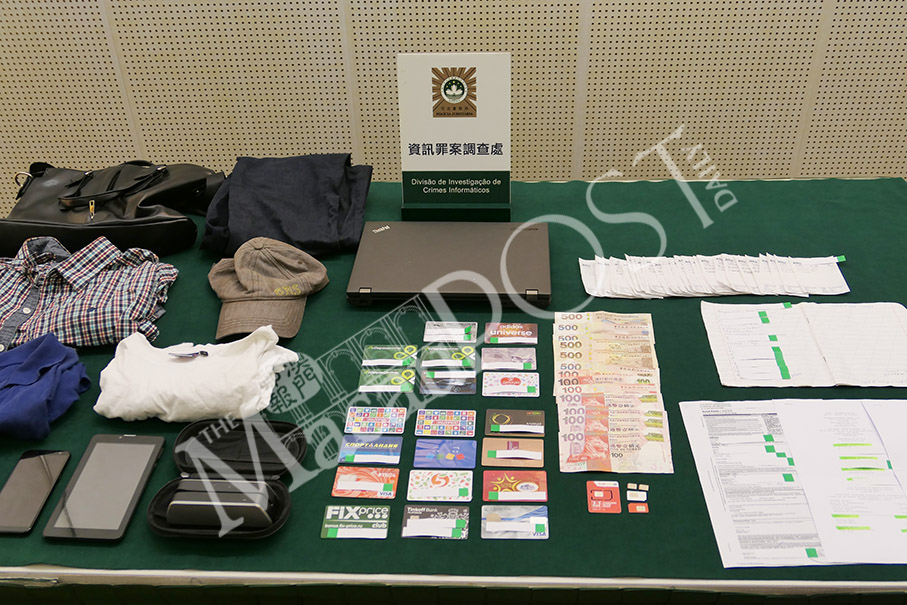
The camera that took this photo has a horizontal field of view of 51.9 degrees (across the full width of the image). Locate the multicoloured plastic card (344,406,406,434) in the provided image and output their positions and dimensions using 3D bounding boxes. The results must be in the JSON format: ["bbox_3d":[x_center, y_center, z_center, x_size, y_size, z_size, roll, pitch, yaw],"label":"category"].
[{"bbox_3d":[-0.112,0.171,1.350,0.086,0.001,0.054,0,36,3],"label":"multicoloured plastic card"}]

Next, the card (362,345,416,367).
[{"bbox_3d":[-0.100,0.085,1.477,0.086,0.001,0.054,0,37,2],"label":"card"}]

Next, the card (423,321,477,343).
[{"bbox_3d":[-0.004,0.048,1.516,0.086,0.001,0.054,1,36,3],"label":"card"}]

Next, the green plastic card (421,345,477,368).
[{"bbox_3d":[-0.009,0.085,1.465,0.086,0.001,0.054,0,36,2],"label":"green plastic card"}]

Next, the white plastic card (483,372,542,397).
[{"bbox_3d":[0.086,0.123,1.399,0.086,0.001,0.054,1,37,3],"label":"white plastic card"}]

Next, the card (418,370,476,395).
[{"bbox_3d":[-0.007,0.122,1.422,0.086,0.001,0.054,0,37,3],"label":"card"}]

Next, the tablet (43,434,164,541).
[{"bbox_3d":[-0.466,0.249,1.257,0.106,0.009,0.184,0,37,3],"label":"tablet"}]

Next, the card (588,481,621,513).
[{"bbox_3d":[0.197,0.254,1.220,0.043,0.001,0.054,1,37,3],"label":"card"}]

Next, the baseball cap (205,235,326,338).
[{"bbox_3d":[-0.315,-0.042,1.567,0.203,0.095,0.212,0,37,2],"label":"baseball cap"}]

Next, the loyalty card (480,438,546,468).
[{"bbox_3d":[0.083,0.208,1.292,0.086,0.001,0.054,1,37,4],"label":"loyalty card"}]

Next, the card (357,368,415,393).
[{"bbox_3d":[-0.101,0.120,1.429,0.086,0.001,0.054,0,37,3],"label":"card"}]

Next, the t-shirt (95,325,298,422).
[{"bbox_3d":[-0.385,0.106,1.415,0.285,0.056,0.165,-1,36,1],"label":"t-shirt"}]

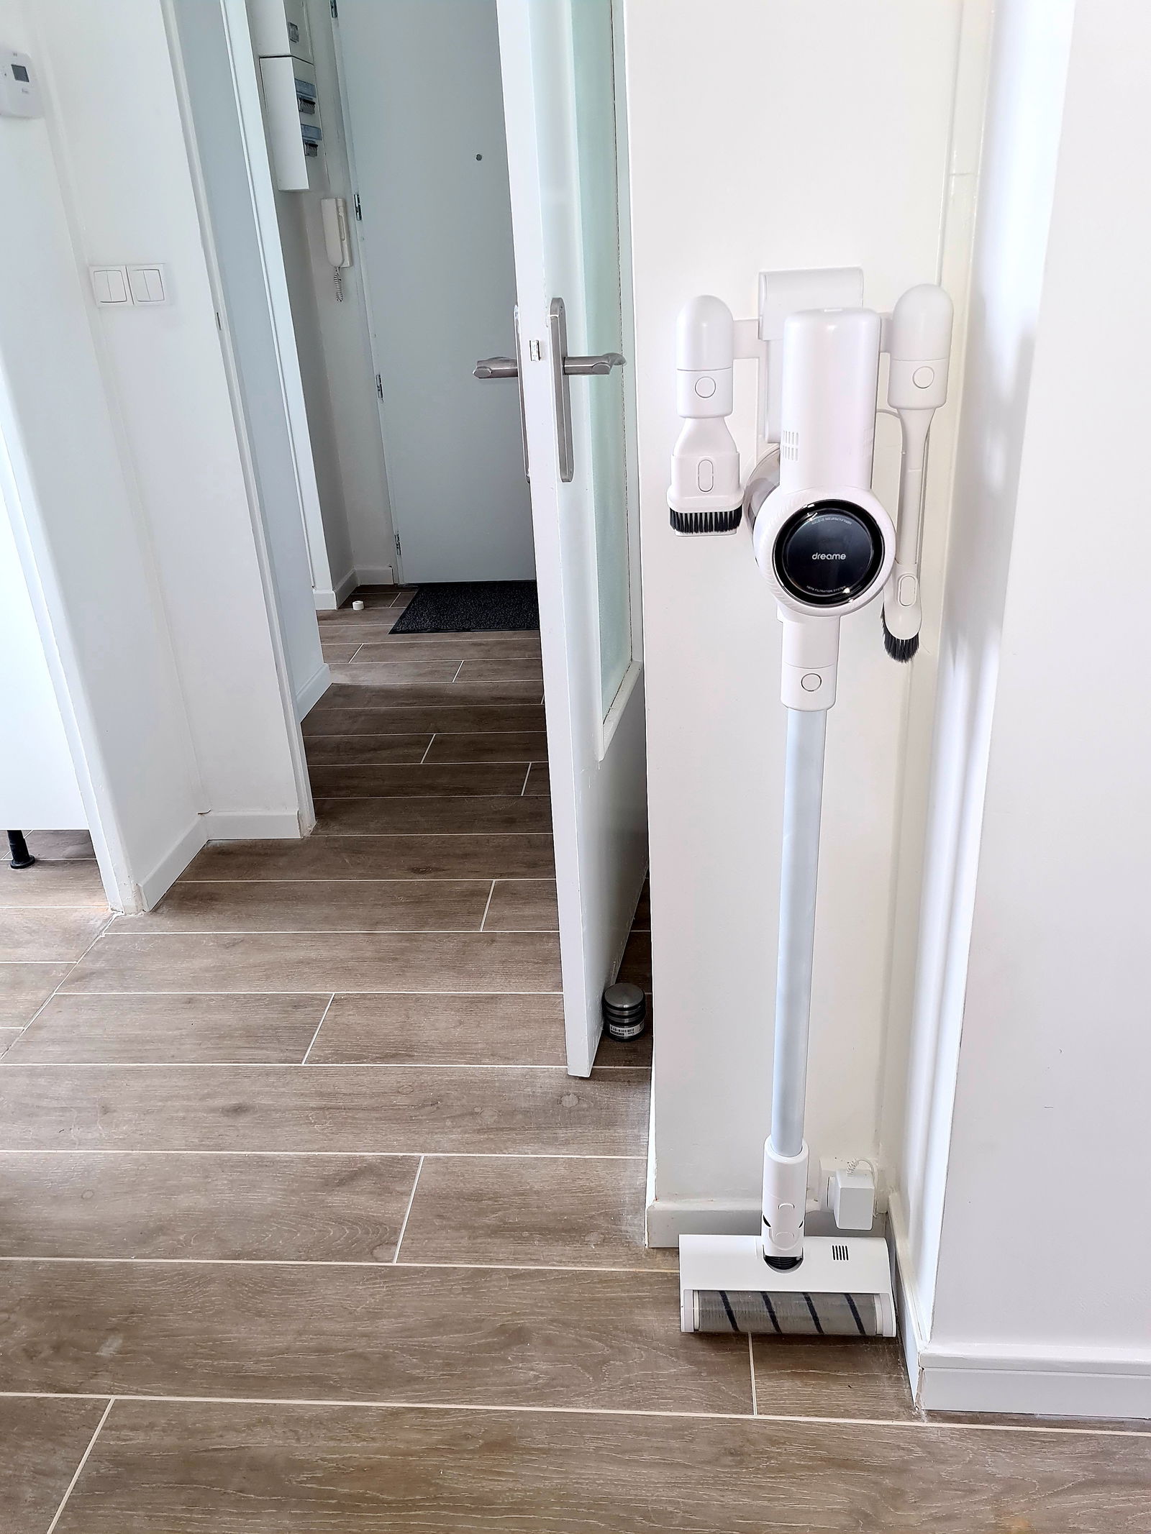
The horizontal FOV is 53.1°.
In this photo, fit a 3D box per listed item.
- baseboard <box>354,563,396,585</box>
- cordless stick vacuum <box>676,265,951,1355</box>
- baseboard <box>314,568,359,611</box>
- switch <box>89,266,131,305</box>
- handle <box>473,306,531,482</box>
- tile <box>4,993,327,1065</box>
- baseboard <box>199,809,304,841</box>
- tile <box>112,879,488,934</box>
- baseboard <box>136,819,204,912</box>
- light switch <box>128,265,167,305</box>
[{"bbox_3d":[-0.809,-0.768,4.642,0.147,0.067,0.013,-1,25,5],"label":"baseboard"},{"bbox_3d":[0.229,0.142,1.185,0.252,1.170,0.205,-1,25,5],"label":"cordless stick vacuum"},{"bbox_3d":[-0.931,-0.696,4.496,0.085,0.069,0.335,-1,25,5],"label":"baseboard"},{"bbox_3d":[-0.876,-0.912,2.188,0.073,0.071,0.012,-1,25,5],"label":"switch"},{"bbox_3d":[-0.077,-0.493,1.513,0.066,0.212,0.140,2,25,12],"label":"handle"},{"bbox_3d":[-0.710,0.463,2.026,0.532,0.010,0.200,-1,25,5],"label":"tile"},{"bbox_3d":[-0.746,0.134,2.659,0.232,0.066,0.013,-1,25,5],"label":"baseboard"},{"bbox_3d":[-0.562,0.293,2.381,0.775,0.010,0.200,-1,25,5],"label":"tile"},{"bbox_3d":[-0.874,0.204,2.522,0.013,0.066,0.325,0,25,6],"label":"baseboard"},{"bbox_3d":[-0.805,-0.914,2.182,0.073,0.071,0.012,-1,25,5],"label":"light switch"}]

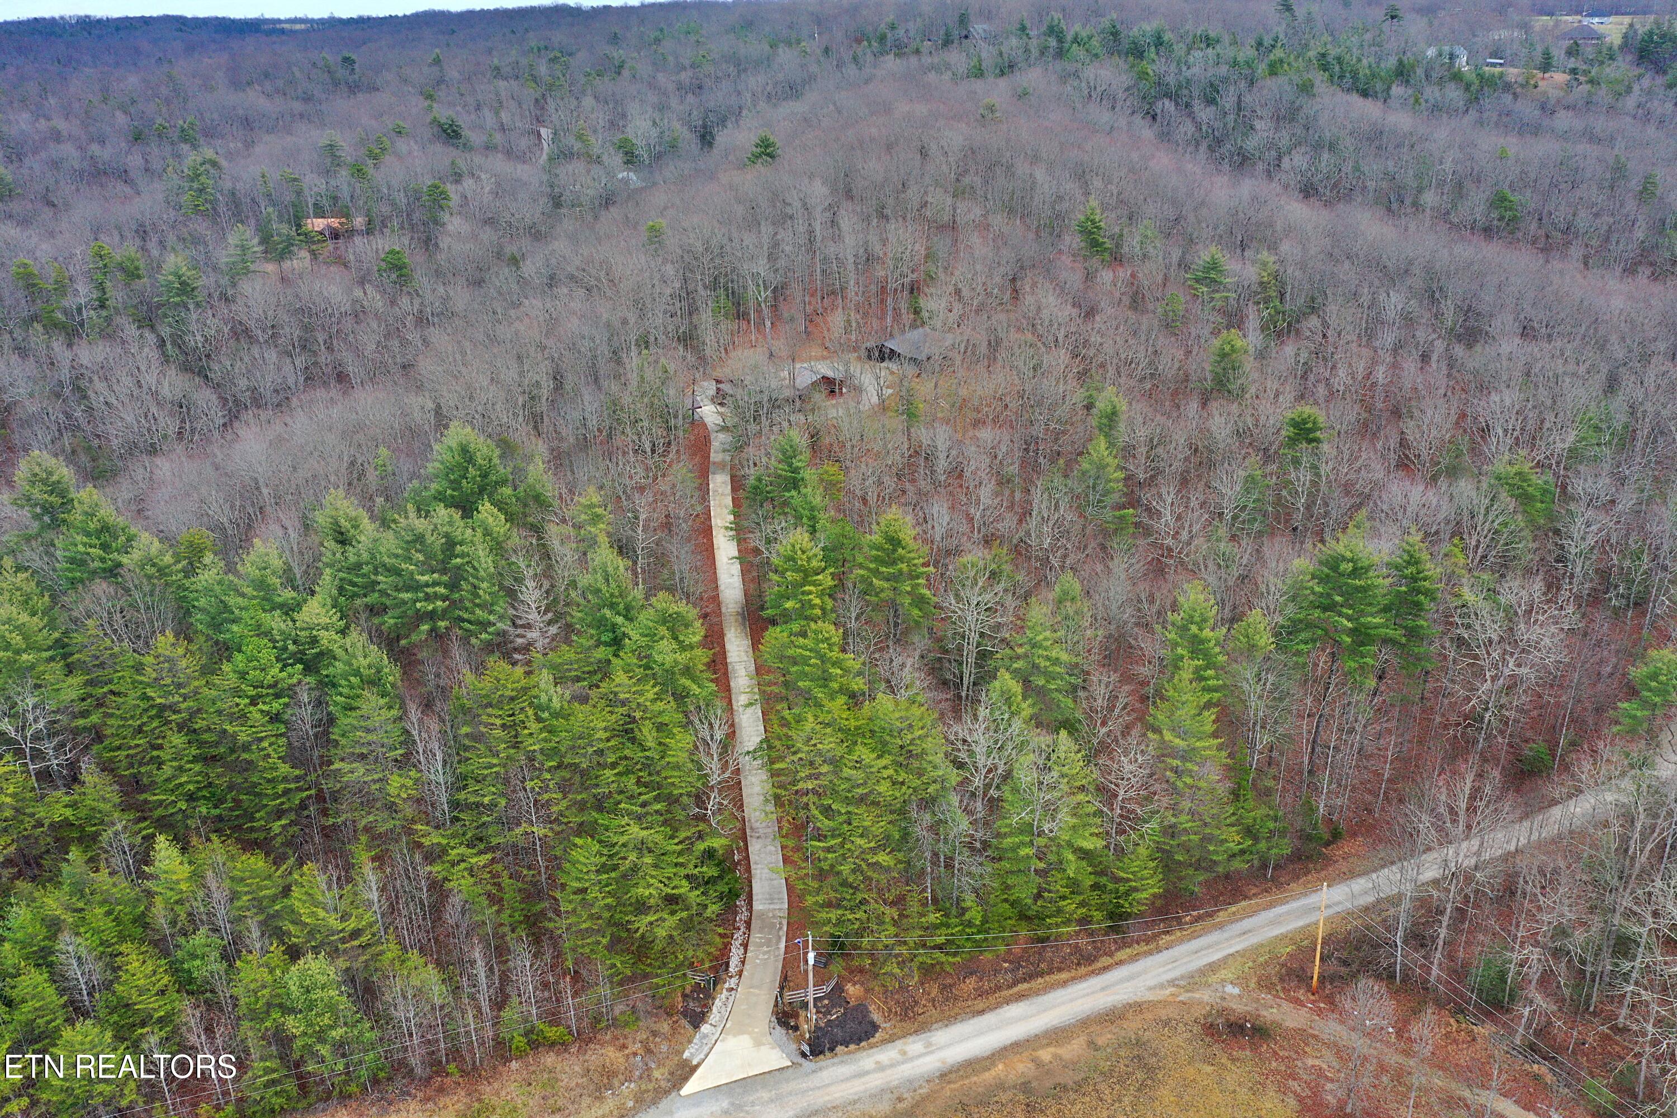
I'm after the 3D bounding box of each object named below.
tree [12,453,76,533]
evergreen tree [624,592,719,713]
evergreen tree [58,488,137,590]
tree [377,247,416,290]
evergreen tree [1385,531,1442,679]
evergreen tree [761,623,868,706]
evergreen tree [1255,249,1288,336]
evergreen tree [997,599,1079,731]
[{"bbox_3d":[-101.000,-5.000,168.670,8.000,19.000,8.000,-1,23,0],"label":"tree"},{"bbox_3d":[-15.750,11.850,121.670,8.600,19.000,8.600,-1,23,0],"label":"evergreen tree"},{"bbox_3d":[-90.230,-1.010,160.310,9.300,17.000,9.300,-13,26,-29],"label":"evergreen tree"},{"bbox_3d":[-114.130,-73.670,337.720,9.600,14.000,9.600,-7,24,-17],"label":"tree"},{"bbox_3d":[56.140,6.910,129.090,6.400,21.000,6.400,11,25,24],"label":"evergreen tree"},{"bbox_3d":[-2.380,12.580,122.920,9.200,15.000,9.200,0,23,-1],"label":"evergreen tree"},{"bbox_3d":[96.040,-58.800,290.790,7.300,19.500,7.300,7,24,17],"label":"evergreen tree"},{"bbox_3d":[19.610,11.990,129.400,7.600,17.500,7.600,4,23,9],"label":"evergreen tree"}]

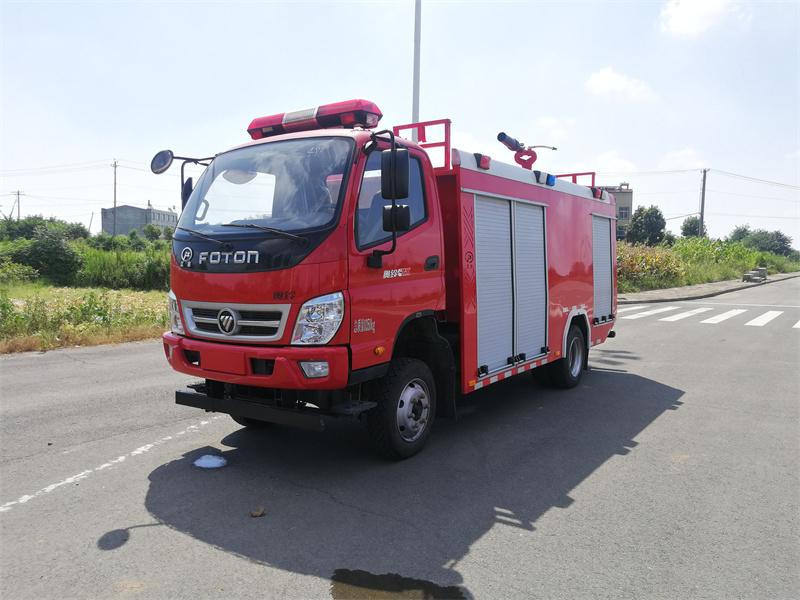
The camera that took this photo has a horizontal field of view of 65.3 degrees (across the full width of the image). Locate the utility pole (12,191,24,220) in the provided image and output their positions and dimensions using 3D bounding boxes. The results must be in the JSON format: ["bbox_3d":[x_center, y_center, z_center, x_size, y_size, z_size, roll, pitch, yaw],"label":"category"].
[{"bbox_3d":[-44.570,-7.770,73.000,1.400,10.000,0.300,-2,4,-30],"label":"utility pole"}]

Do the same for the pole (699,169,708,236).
[{"bbox_3d":[24.280,-5.960,50.000,0.600,9.400,0.350,2,4,30],"label":"pole"}]

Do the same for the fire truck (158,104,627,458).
[{"bbox_3d":[0.486,-0.281,6.848,2.250,2.840,6.000,2,4,35],"label":"fire truck"}]

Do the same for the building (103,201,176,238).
[{"bbox_3d":[-68.700,-16.660,174.000,14.000,16.300,30.000,1,3,9],"label":"building"}]

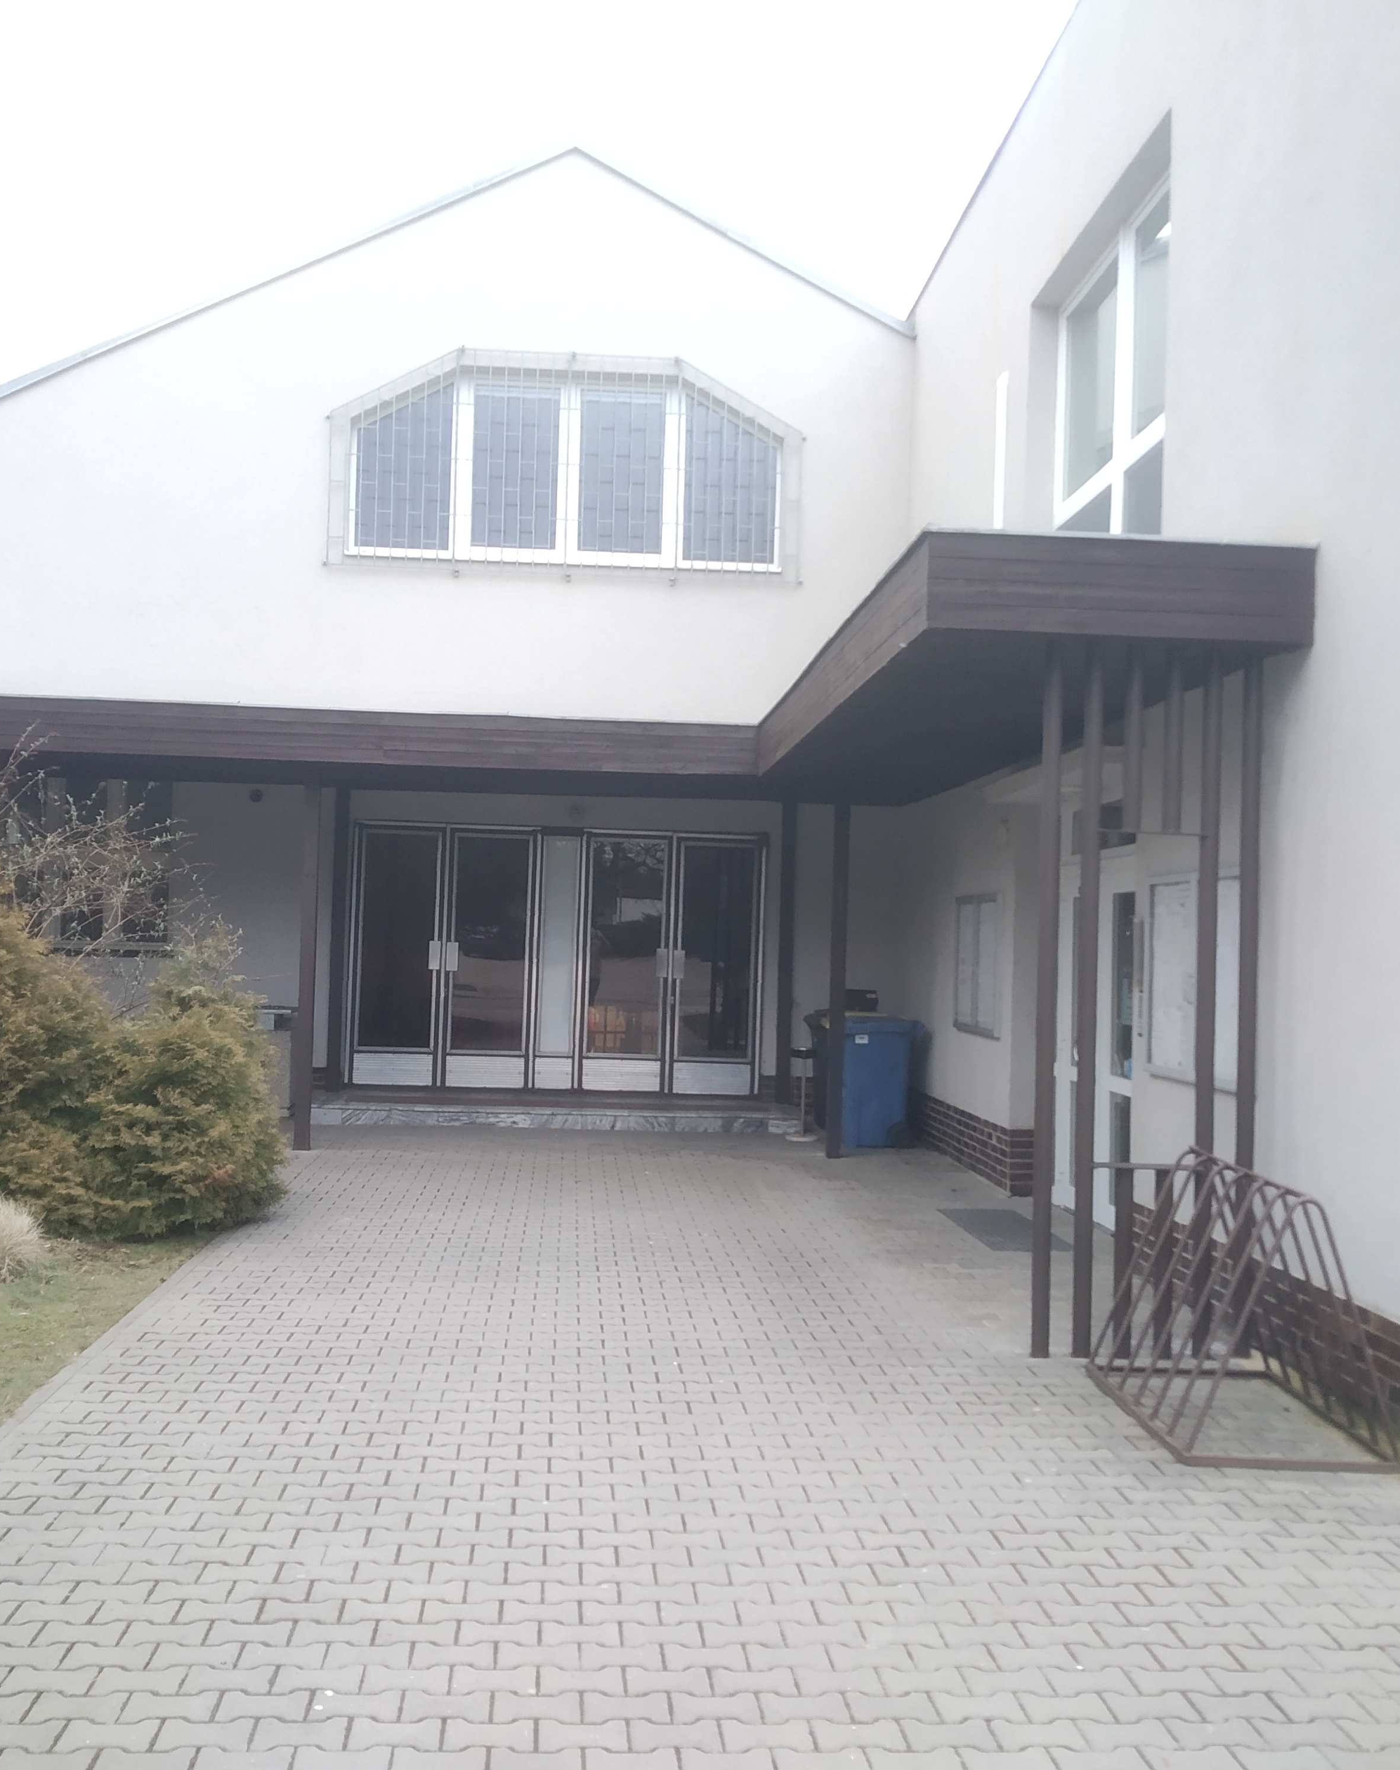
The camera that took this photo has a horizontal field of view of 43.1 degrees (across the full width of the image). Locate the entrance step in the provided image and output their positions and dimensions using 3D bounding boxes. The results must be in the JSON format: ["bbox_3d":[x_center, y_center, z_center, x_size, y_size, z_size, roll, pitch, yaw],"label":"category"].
[{"bbox_3d":[-1.260,2.058,15.813,4.330,0.165,0.900,2,-2,-4],"label":"entrance step"}]

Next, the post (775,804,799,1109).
[{"bbox_3d":[0.783,0.622,16.226,0.140,2.770,0.140,2,-2,-4],"label":"post"}]

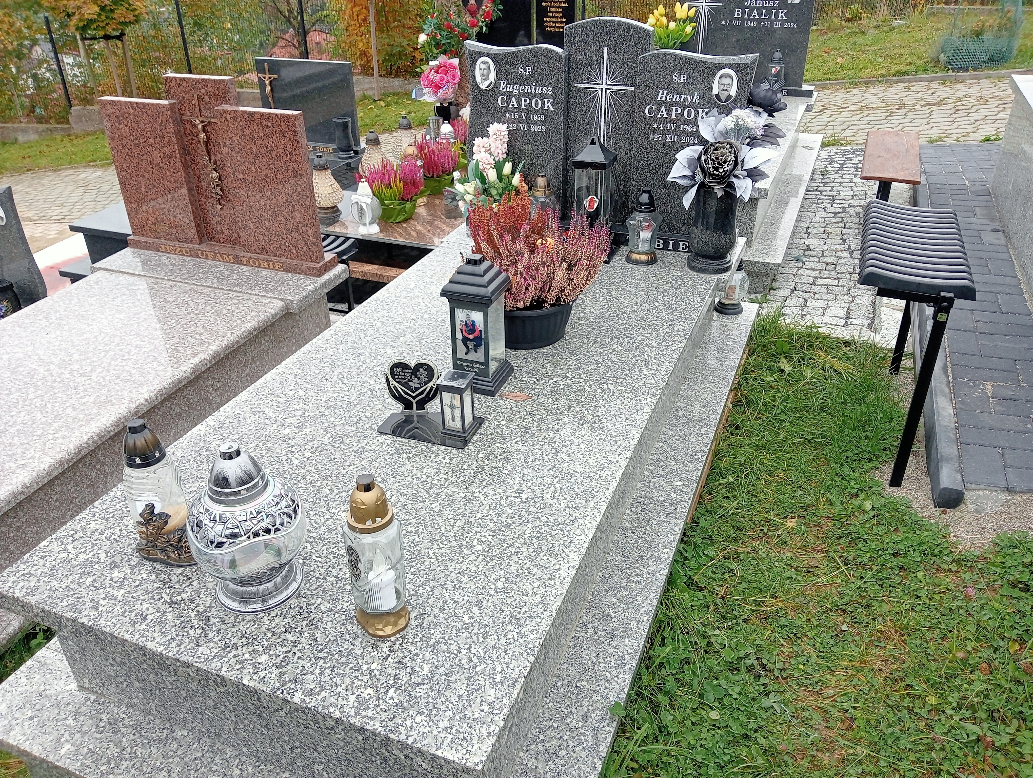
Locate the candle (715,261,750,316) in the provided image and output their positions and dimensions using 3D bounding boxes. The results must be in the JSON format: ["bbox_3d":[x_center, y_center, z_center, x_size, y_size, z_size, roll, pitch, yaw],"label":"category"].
[{"bbox_3d":[0.810,-0.399,3.142,0.125,0.217,0.125,11,32,19],"label":"candle"}]

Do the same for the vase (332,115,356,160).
[{"bbox_3d":[-1.149,-1.673,5.577,0.122,0.252,0.122,-1,28,0],"label":"vase"}]

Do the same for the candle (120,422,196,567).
[{"bbox_3d":[-0.694,0.190,1.594,0.125,0.300,0.100,3,31,5],"label":"candle"}]

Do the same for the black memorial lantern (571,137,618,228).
[{"bbox_3d":[0.286,-0.719,3.126,0.165,0.435,0.165,11,32,19],"label":"black memorial lantern"}]

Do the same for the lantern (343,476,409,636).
[{"bbox_3d":[-0.249,0.293,1.484,0.102,0.322,0.102,0,30,0],"label":"lantern"}]

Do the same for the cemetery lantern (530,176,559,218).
[{"bbox_3d":[0.110,-0.678,3.200,0.115,0.287,0.115,11,31,18],"label":"cemetery lantern"}]

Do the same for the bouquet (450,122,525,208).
[{"bbox_3d":[-0.109,-0.831,3.201,0.265,0.345,0.240,10,30,19],"label":"bouquet"}]

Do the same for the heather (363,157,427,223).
[{"bbox_3d":[-0.566,-0.929,3.925,0.295,0.250,0.270,0,30,0],"label":"heather"}]

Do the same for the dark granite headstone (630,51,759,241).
[{"bbox_3d":[0.643,-0.899,3.089,0.415,0.660,0.070,10,30,19],"label":"dark granite headstone"}]

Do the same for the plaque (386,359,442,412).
[{"bbox_3d":[-0.266,-0.006,2.156,0.145,0.153,0.018,11,32,19],"label":"plaque"}]

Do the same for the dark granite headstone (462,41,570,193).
[{"bbox_3d":[0.008,-1.024,3.331,0.410,0.655,0.075,11,31,18],"label":"dark granite headstone"}]

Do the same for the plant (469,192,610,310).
[{"bbox_3d":[0.063,-0.337,2.427,0.410,0.365,0.380,0,30,0],"label":"plant"}]

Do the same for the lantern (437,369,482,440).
[{"bbox_3d":[-0.142,0.035,2.074,0.077,0.150,0.085,11,31,18],"label":"lantern"}]

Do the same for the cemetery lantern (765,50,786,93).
[{"bbox_3d":[1.487,-1.789,4.755,0.092,0.262,0.092,10,30,19],"label":"cemetery lantern"}]

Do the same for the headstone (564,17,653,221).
[{"bbox_3d":[0.347,-1.032,3.251,0.330,0.750,0.075,11,31,18],"label":"headstone"}]

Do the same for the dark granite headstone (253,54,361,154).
[{"bbox_3d":[-1.474,-2.033,5.944,0.765,0.580,0.080,11,31,18],"label":"dark granite headstone"}]

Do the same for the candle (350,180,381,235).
[{"bbox_3d":[-0.676,-0.829,3.774,0.135,0.222,0.130,8,29,16],"label":"candle"}]

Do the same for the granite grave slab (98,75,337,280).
[{"bbox_3d":[-1.070,-0.776,2.966,0.855,0.628,0.131,11,32,18],"label":"granite grave slab"}]

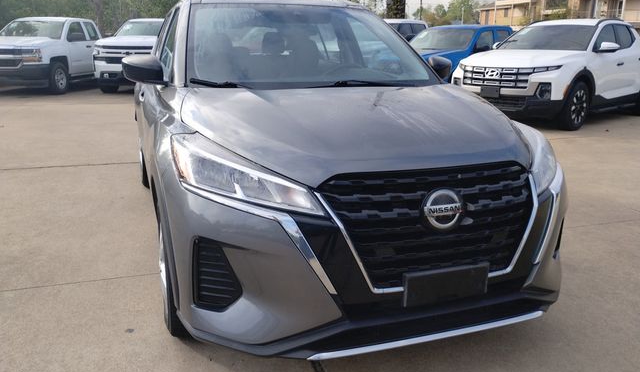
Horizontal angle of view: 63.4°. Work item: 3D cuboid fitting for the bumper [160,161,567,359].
[{"bbox_3d":[0.325,0.204,1.908,1.720,0.560,0.540,-5,16,-18],"label":"bumper"}]

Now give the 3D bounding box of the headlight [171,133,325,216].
[{"bbox_3d":[-0.259,-0.049,1.709,0.410,0.200,0.480,-5,16,-18],"label":"headlight"}]

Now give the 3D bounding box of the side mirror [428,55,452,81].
[{"bbox_3d":[0.741,-0.734,3.185,0.225,0.165,0.160,-5,16,-18],"label":"side mirror"}]

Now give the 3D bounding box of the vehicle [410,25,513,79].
[{"bbox_3d":[3.558,-3.071,12.807,5.100,1.760,1.860,-14,21,-43],"label":"vehicle"}]

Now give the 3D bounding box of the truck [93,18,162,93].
[{"bbox_3d":[-4.686,-3.868,15.148,2.050,1.940,5.850,0,15,-3],"label":"truck"}]

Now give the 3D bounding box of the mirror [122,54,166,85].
[{"bbox_3d":[-0.899,-0.604,2.637,0.225,0.165,0.160,-5,16,-18],"label":"mirror"}]

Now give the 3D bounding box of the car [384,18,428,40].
[{"bbox_3d":[1.871,-3.927,15.480,2.000,1.950,5.600,14,20,40],"label":"car"}]

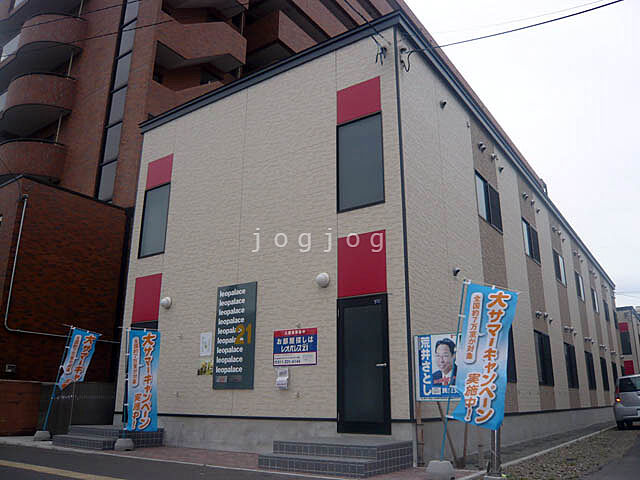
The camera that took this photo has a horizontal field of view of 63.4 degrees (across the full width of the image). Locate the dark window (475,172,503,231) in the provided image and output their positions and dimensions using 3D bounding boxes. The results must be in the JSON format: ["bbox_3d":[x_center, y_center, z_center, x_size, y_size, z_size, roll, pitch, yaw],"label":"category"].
[{"bbox_3d":[3.878,-0.827,11.833,0.100,1.047,1.738,-11,-20,34],"label":"dark window"}]

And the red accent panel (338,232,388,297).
[{"bbox_3d":[0.666,0.389,8.330,0.913,1.014,0.050,-11,-20,34],"label":"red accent panel"}]

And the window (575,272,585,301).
[{"bbox_3d":[10.278,1.877,20.439,0.090,1.042,1.579,-11,-20,34],"label":"window"}]

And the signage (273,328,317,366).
[{"bbox_3d":[-0.411,1.739,8.369,0.885,0.560,0.030,-11,-20,34],"label":"signage"}]

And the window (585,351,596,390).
[{"bbox_3d":[10.341,5.003,19.750,0.100,1.397,1.680,-11,-20,34],"label":"window"}]

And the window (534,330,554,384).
[{"bbox_3d":[6.071,3.226,13.985,0.100,1.402,1.680,-11,-20,34],"label":"window"}]

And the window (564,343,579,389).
[{"bbox_3d":[8.214,4.119,16.878,0.100,1.402,1.709,-11,-20,34],"label":"window"}]

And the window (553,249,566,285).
[{"bbox_3d":[8.112,0.971,17.519,0.090,1.048,1.613,-11,-20,34],"label":"window"}]

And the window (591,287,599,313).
[{"bbox_3d":[12.338,2.725,23.218,0.090,0.981,1.512,-11,-20,34],"label":"window"}]

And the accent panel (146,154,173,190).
[{"bbox_3d":[-3.753,-1.584,12.133,0.912,0.696,0.060,-11,-20,34],"label":"accent panel"}]

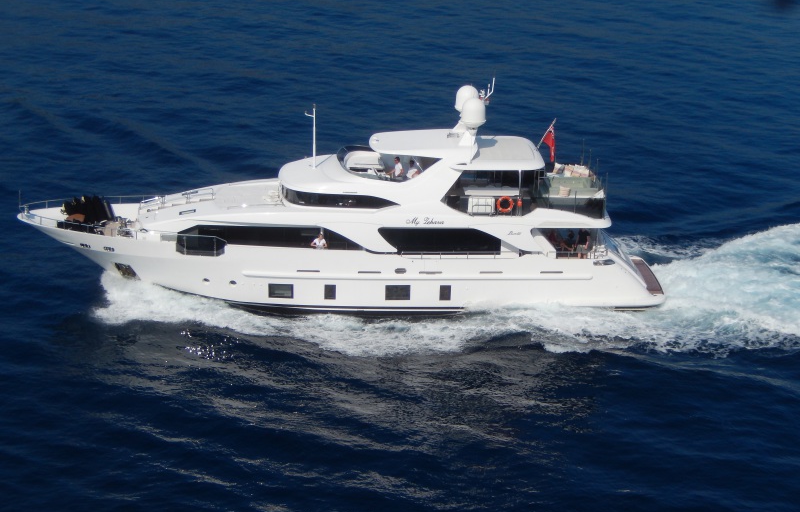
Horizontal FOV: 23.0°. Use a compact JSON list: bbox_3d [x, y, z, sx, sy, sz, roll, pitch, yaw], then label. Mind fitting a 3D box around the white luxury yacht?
[{"bbox_3d":[-2.598,-3.005,88.642,28.928,10.246,7.038,0,16,-6],"label":"white luxury yacht"}]

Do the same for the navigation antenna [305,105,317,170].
[{"bbox_3d":[-4.024,-5.343,87.806,0.528,2.908,0.166,0,16,-6],"label":"navigation antenna"}]

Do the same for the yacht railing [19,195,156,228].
[{"bbox_3d":[-13.932,-1.908,87.829,6.106,0.621,5.796,0,16,-6],"label":"yacht railing"}]

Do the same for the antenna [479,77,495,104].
[{"bbox_3d":[3.863,-7.426,87.981,0.673,1.242,0.455,0,16,-6],"label":"antenna"}]

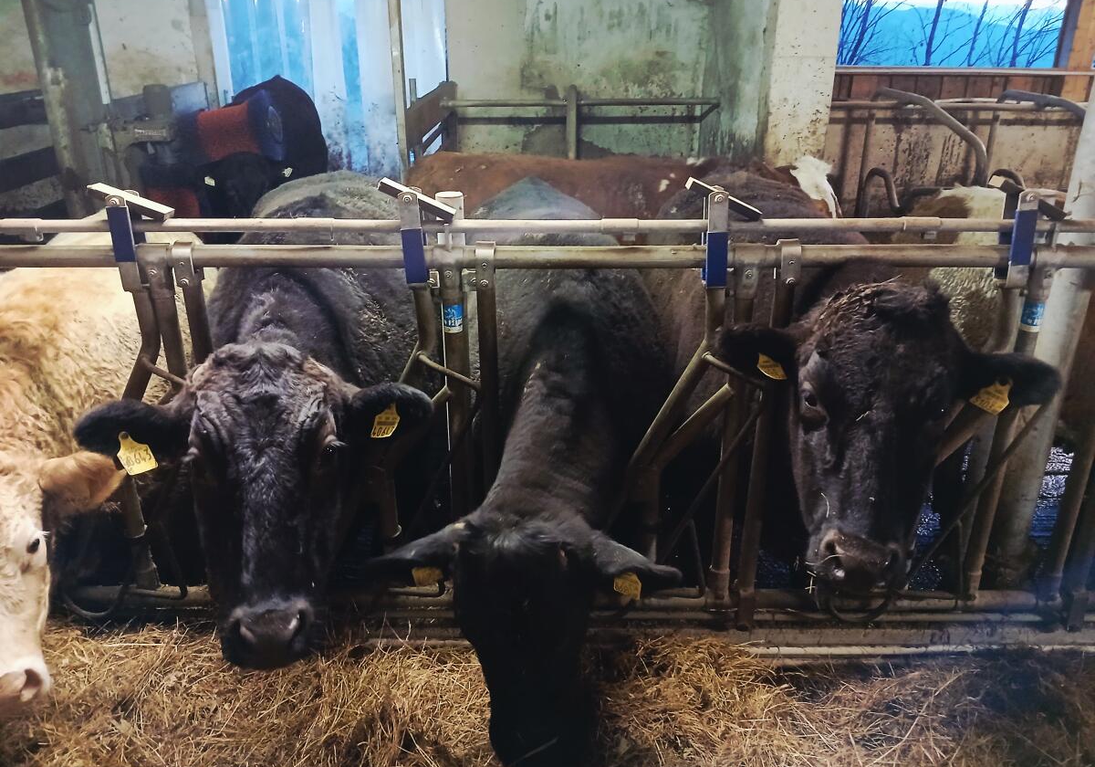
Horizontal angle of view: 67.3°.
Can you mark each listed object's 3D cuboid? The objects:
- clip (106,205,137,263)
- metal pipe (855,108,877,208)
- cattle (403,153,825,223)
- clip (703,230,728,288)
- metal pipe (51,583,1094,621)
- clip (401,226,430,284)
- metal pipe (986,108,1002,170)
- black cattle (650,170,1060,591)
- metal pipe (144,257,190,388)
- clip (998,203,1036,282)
[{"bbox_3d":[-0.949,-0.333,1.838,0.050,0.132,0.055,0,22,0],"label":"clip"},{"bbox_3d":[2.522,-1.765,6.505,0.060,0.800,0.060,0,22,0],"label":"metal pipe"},{"bbox_3d":[0.362,-0.499,4.213,2.060,1.310,0.620,2,22,5],"label":"cattle"},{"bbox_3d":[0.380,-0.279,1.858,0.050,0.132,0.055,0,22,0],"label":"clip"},{"bbox_3d":[0.058,0.580,2.210,2.720,0.055,0.055,0,22,0],"label":"metal pipe"},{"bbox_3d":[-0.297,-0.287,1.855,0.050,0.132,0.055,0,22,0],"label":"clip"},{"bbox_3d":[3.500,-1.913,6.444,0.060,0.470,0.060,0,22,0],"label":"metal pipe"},{"bbox_3d":[0.680,0.116,2.585,0.660,1.360,2.320,3,22,7],"label":"black cattle"},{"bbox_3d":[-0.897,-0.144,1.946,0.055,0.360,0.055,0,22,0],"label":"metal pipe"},{"bbox_3d":[1.058,-0.316,1.853,0.055,0.150,0.070,0,22,0],"label":"clip"}]

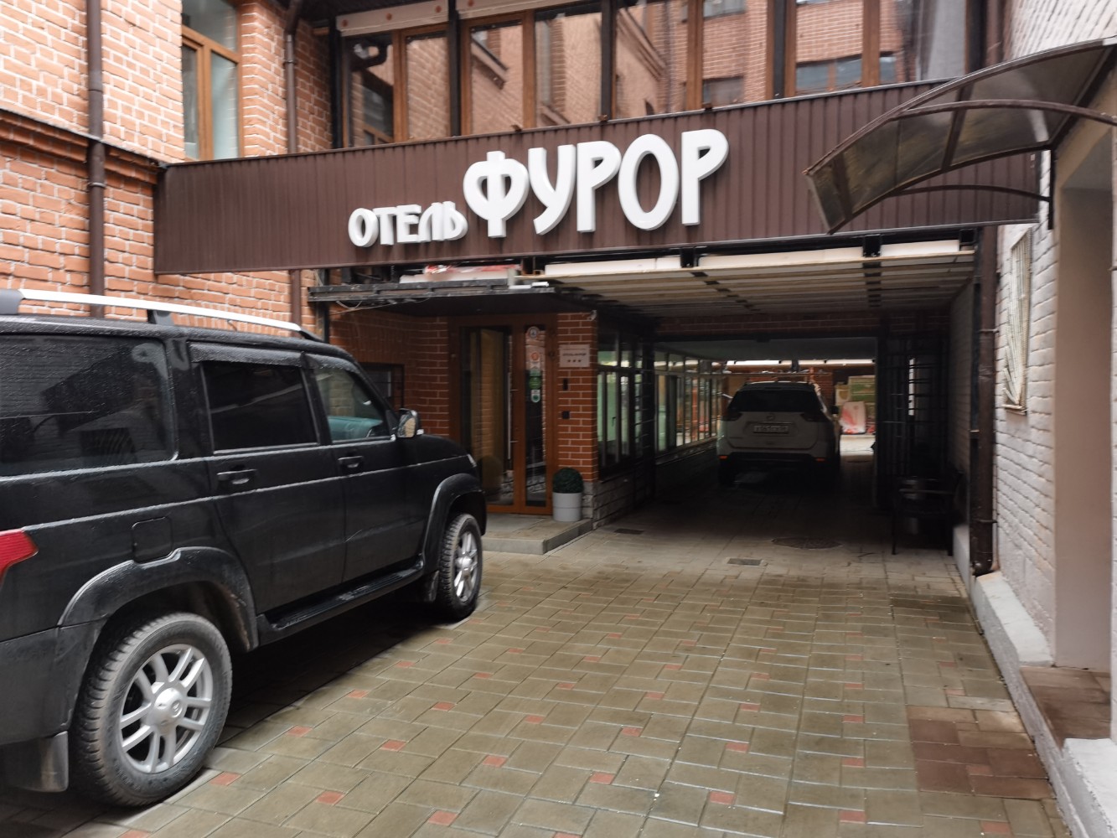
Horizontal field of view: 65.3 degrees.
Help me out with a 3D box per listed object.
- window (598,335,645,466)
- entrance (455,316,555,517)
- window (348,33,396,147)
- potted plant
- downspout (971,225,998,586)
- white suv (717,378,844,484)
[{"bbox_3d":[0.808,-0.249,10.725,0.100,1.545,2.307,0,3,19],"label":"window"},{"bbox_3d":[-0.601,-0.025,9.848,1.116,2.181,0.100,0,3,19],"label":"entrance"},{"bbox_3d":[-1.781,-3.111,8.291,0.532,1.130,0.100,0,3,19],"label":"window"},{"bbox_3d":[0.101,0.796,9.298,0.340,0.559,0.340,0,2,0],"label":"potted plant"},{"bbox_3d":[3.140,-0.120,6.414,0.160,2.568,0.120,0,3,19],"label":"downspout"},{"bbox_3d":[4.037,0.186,15.649,1.830,1.710,4.660,0,3,19],"label":"white suv"}]

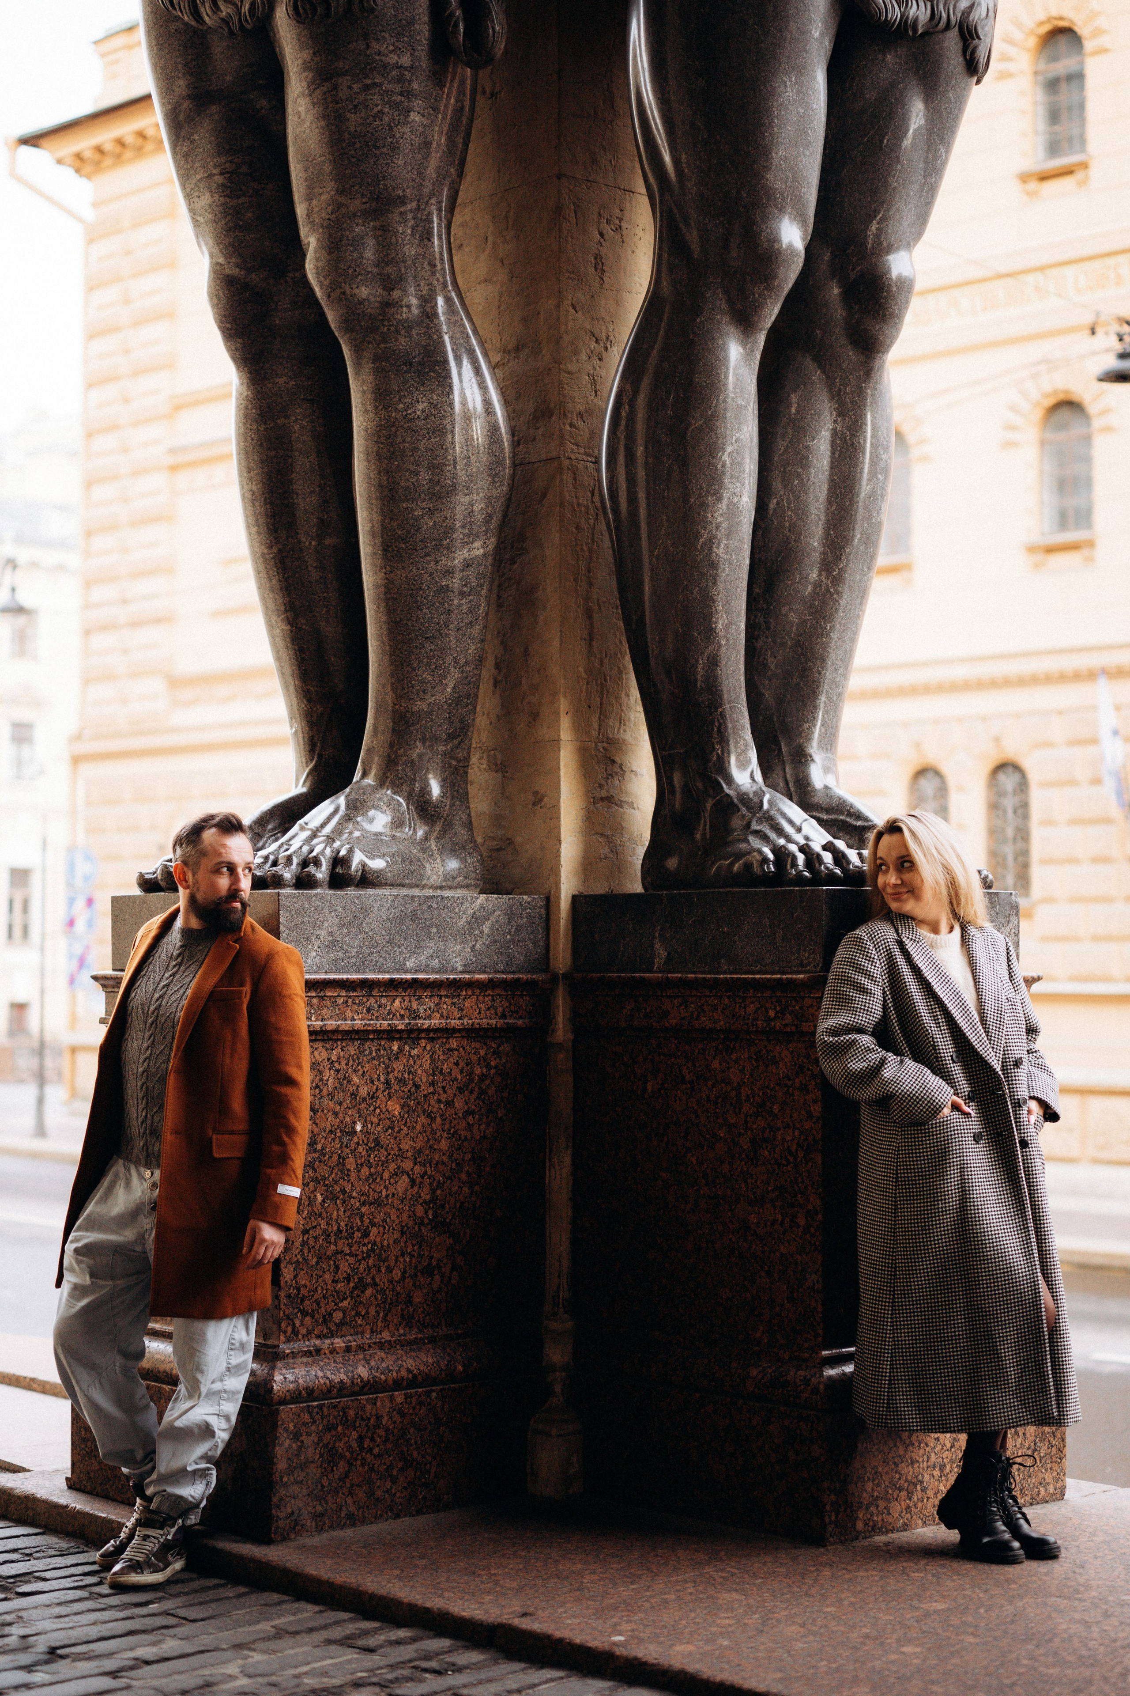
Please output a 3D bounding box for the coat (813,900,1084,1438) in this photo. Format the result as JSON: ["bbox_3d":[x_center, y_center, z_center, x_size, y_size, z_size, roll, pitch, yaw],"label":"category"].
[{"bbox_3d":[0.894,0.746,6.053,0.560,1.198,0.400,2,-3,-34],"label":"coat"}]

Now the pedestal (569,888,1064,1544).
[{"bbox_3d":[0.620,0.882,6.645,0.892,1.525,0.944,2,-4,-42],"label":"pedestal"}]

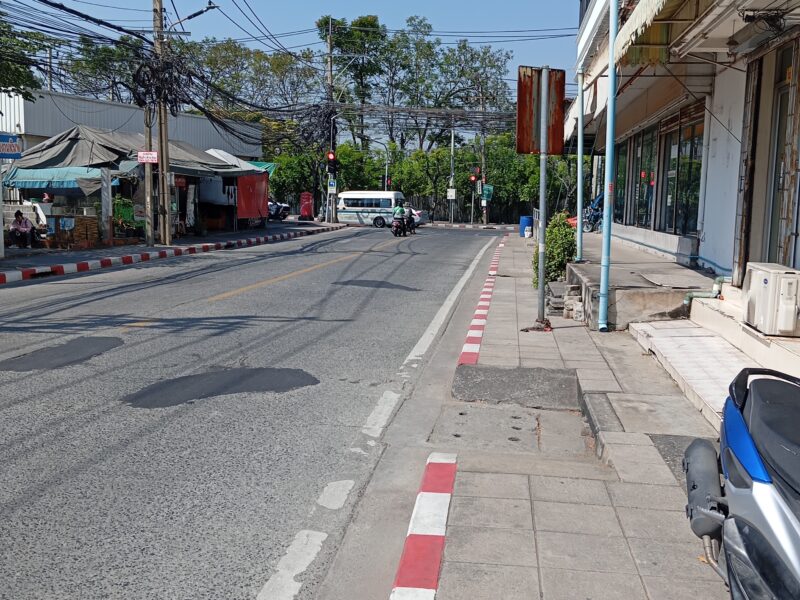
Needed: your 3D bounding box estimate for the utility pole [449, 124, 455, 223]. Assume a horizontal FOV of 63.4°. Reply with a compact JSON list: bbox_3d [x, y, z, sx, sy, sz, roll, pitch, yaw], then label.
[{"bbox_3d":[3.534,-8.688,44.400,0.200,6.750,0.200,0,9,0],"label":"utility pole"}]

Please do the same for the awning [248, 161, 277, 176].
[{"bbox_3d":[-8.016,-7.678,38.000,1.800,0.900,2.400,2,9,12],"label":"awning"}]

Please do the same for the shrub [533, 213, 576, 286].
[{"bbox_3d":[2.889,-0.978,12.100,0.780,1.330,0.900,2,9,10],"label":"shrub"}]

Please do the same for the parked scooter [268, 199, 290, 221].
[{"bbox_3d":[-7.634,-5.423,40.000,1.900,1.180,0.720,1,9,6],"label":"parked scooter"}]

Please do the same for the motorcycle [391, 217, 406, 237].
[{"bbox_3d":[-0.047,-3.583,30.700,0.700,1.120,1.900,2,9,10],"label":"motorcycle"}]

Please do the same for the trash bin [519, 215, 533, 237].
[{"bbox_3d":[5.549,-3.279,28.500,0.590,0.930,0.590,0,9,0],"label":"trash bin"}]

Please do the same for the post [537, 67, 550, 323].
[{"bbox_3d":[1.764,-1.252,7.950,0.085,3.120,0.085,-1,9,0],"label":"post"}]

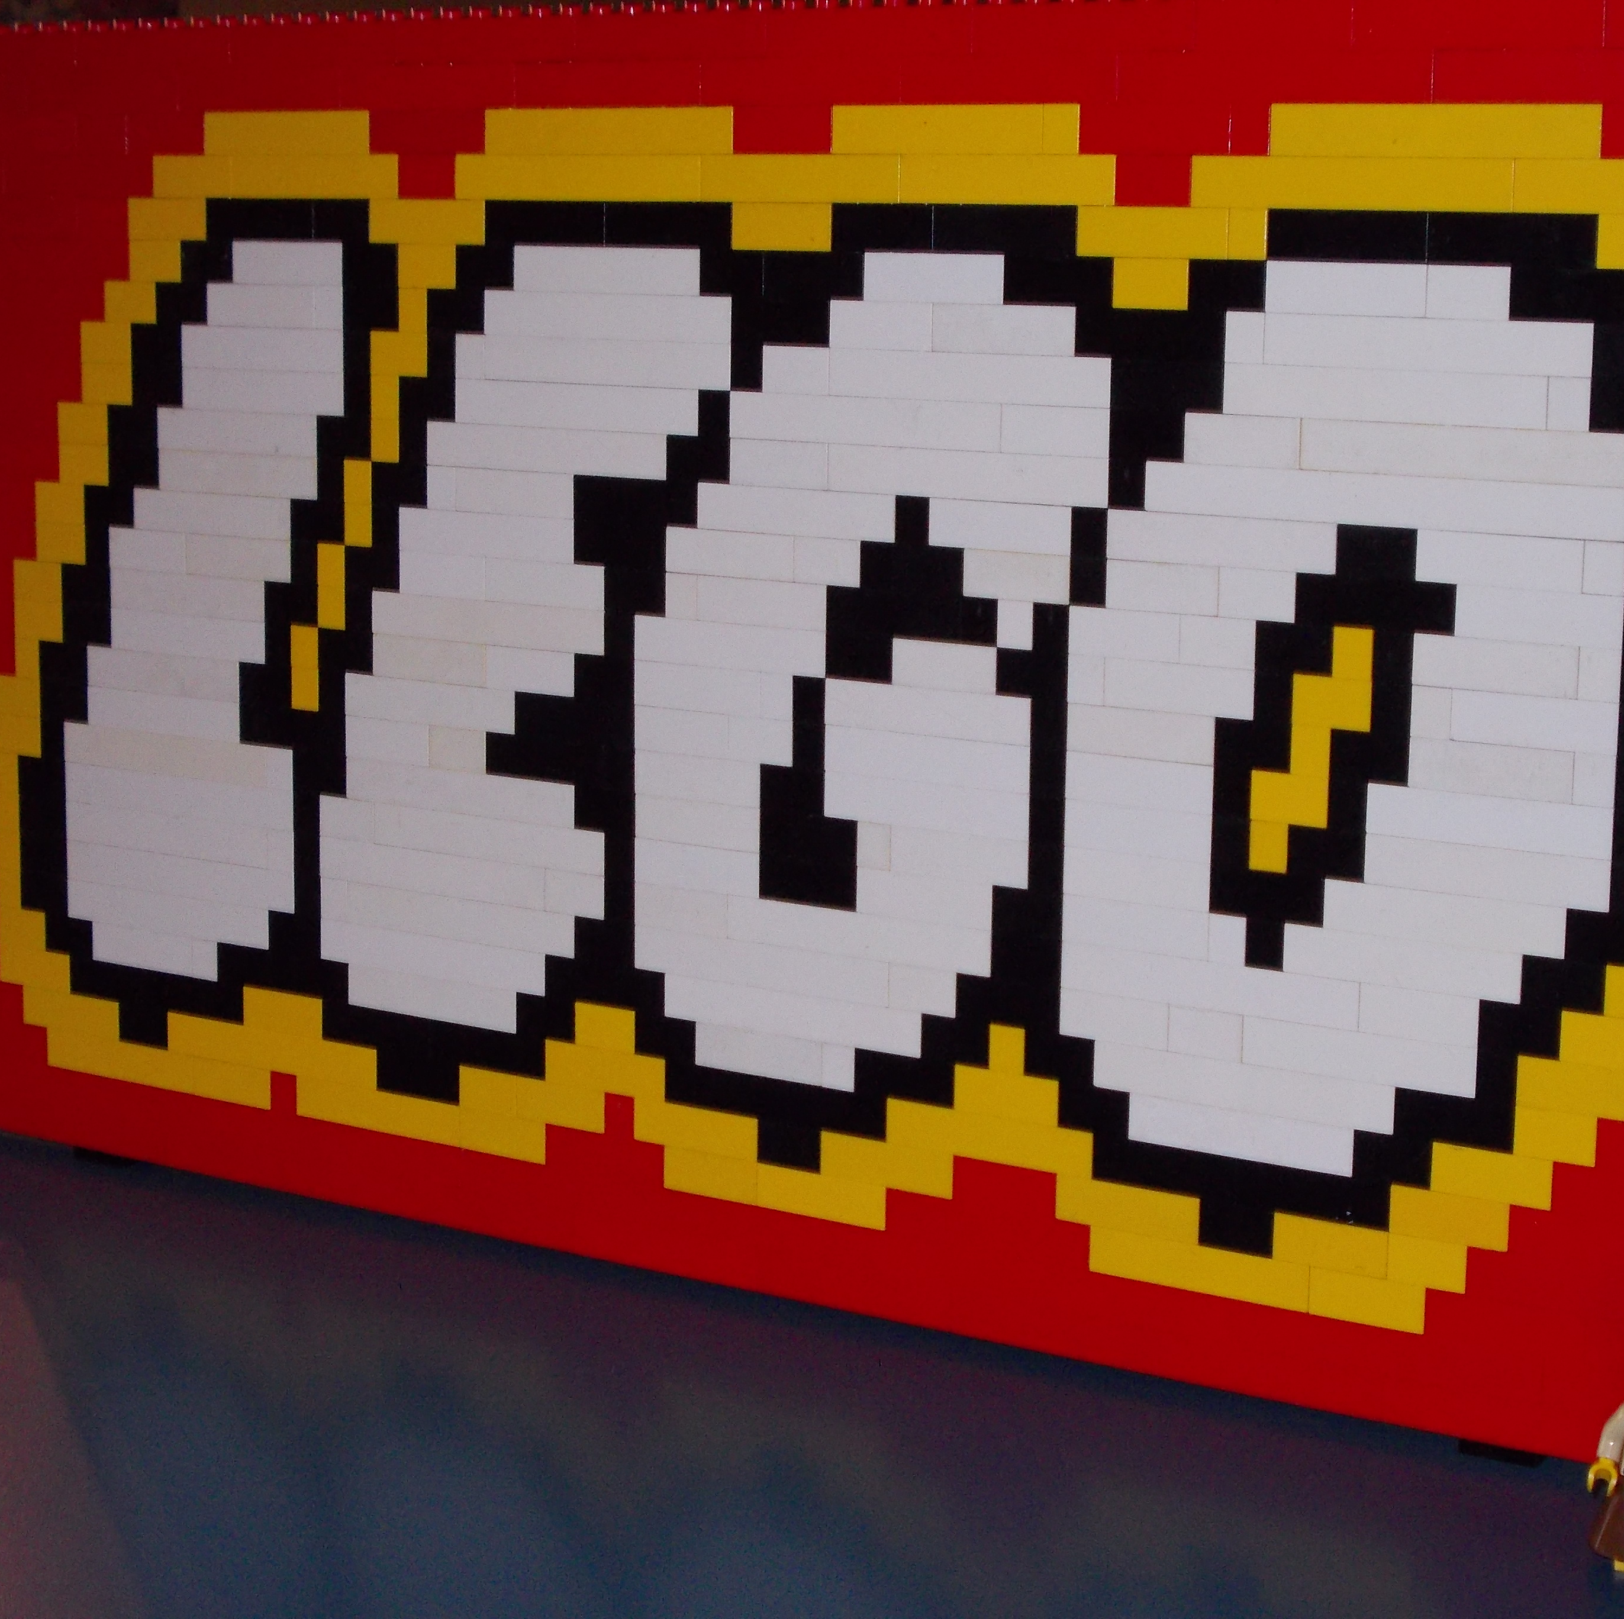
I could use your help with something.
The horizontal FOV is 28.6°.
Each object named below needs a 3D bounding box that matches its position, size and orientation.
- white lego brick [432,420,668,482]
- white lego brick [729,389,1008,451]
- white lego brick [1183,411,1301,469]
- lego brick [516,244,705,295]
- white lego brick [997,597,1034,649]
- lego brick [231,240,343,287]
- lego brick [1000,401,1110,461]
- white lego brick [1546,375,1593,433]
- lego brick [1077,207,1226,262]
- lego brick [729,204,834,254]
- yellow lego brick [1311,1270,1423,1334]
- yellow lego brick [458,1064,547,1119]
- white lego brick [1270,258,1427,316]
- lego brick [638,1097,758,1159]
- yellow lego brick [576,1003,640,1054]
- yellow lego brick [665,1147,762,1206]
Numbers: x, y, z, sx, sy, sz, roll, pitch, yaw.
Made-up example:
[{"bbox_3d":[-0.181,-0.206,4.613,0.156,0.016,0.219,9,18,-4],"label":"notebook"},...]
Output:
[{"bbox_3d":[-0.056,-0.078,0.690,0.064,0.010,0.008,7,12,31],"label":"white lego brick"},{"bbox_3d":[0.012,-0.079,0.646,0.064,0.010,0.008,7,12,31],"label":"white lego brick"},{"bbox_3d":[0.083,-0.070,0.603,0.024,0.010,0.008,7,12,31],"label":"white lego brick"},{"bbox_3d":[-0.041,-0.115,0.675,0.048,0.010,0.008,7,13,31],"label":"lego brick"},{"bbox_3d":[0.043,-0.037,0.634,0.008,0.010,0.008,7,12,31],"label":"white lego brick"},{"bbox_3d":[-0.116,-0.124,0.720,0.032,0.010,0.008,7,12,31],"label":"lego brick"},{"bbox_3d":[0.049,-0.075,0.624,0.024,0.010,0.008,7,12,31],"label":"lego brick"},{"bbox_3d":[0.137,-0.073,0.568,0.008,0.010,0.008,7,12,31],"label":"white lego brick"},{"bbox_3d":[0.067,-0.110,0.610,0.032,0.010,0.008,7,12,31],"label":"lego brick"},{"bbox_3d":[-0.004,-0.119,0.649,0.024,0.010,0.008,7,12,31],"label":"lego brick"},{"bbox_3d":[0.110,0.095,0.620,0.024,0.010,0.008,7,13,31],"label":"yellow lego brick"},{"bbox_3d":[-0.067,0.063,0.718,0.024,0.010,0.008,7,12,31],"label":"yellow lego brick"},{"bbox_3d":[0.101,-0.097,0.589,0.032,0.010,0.008,7,13,31],"label":"white lego brick"},{"bbox_3d":[-0.023,0.069,0.696,0.032,0.010,0.008,7,12,31],"label":"lego brick"},{"bbox_3d":[-0.044,0.047,0.704,0.016,0.010,0.008,7,12,31],"label":"yellow lego brick"},{"bbox_3d":[-0.019,0.079,0.698,0.024,0.010,0.008,7,13,31],"label":"yellow lego brick"}]

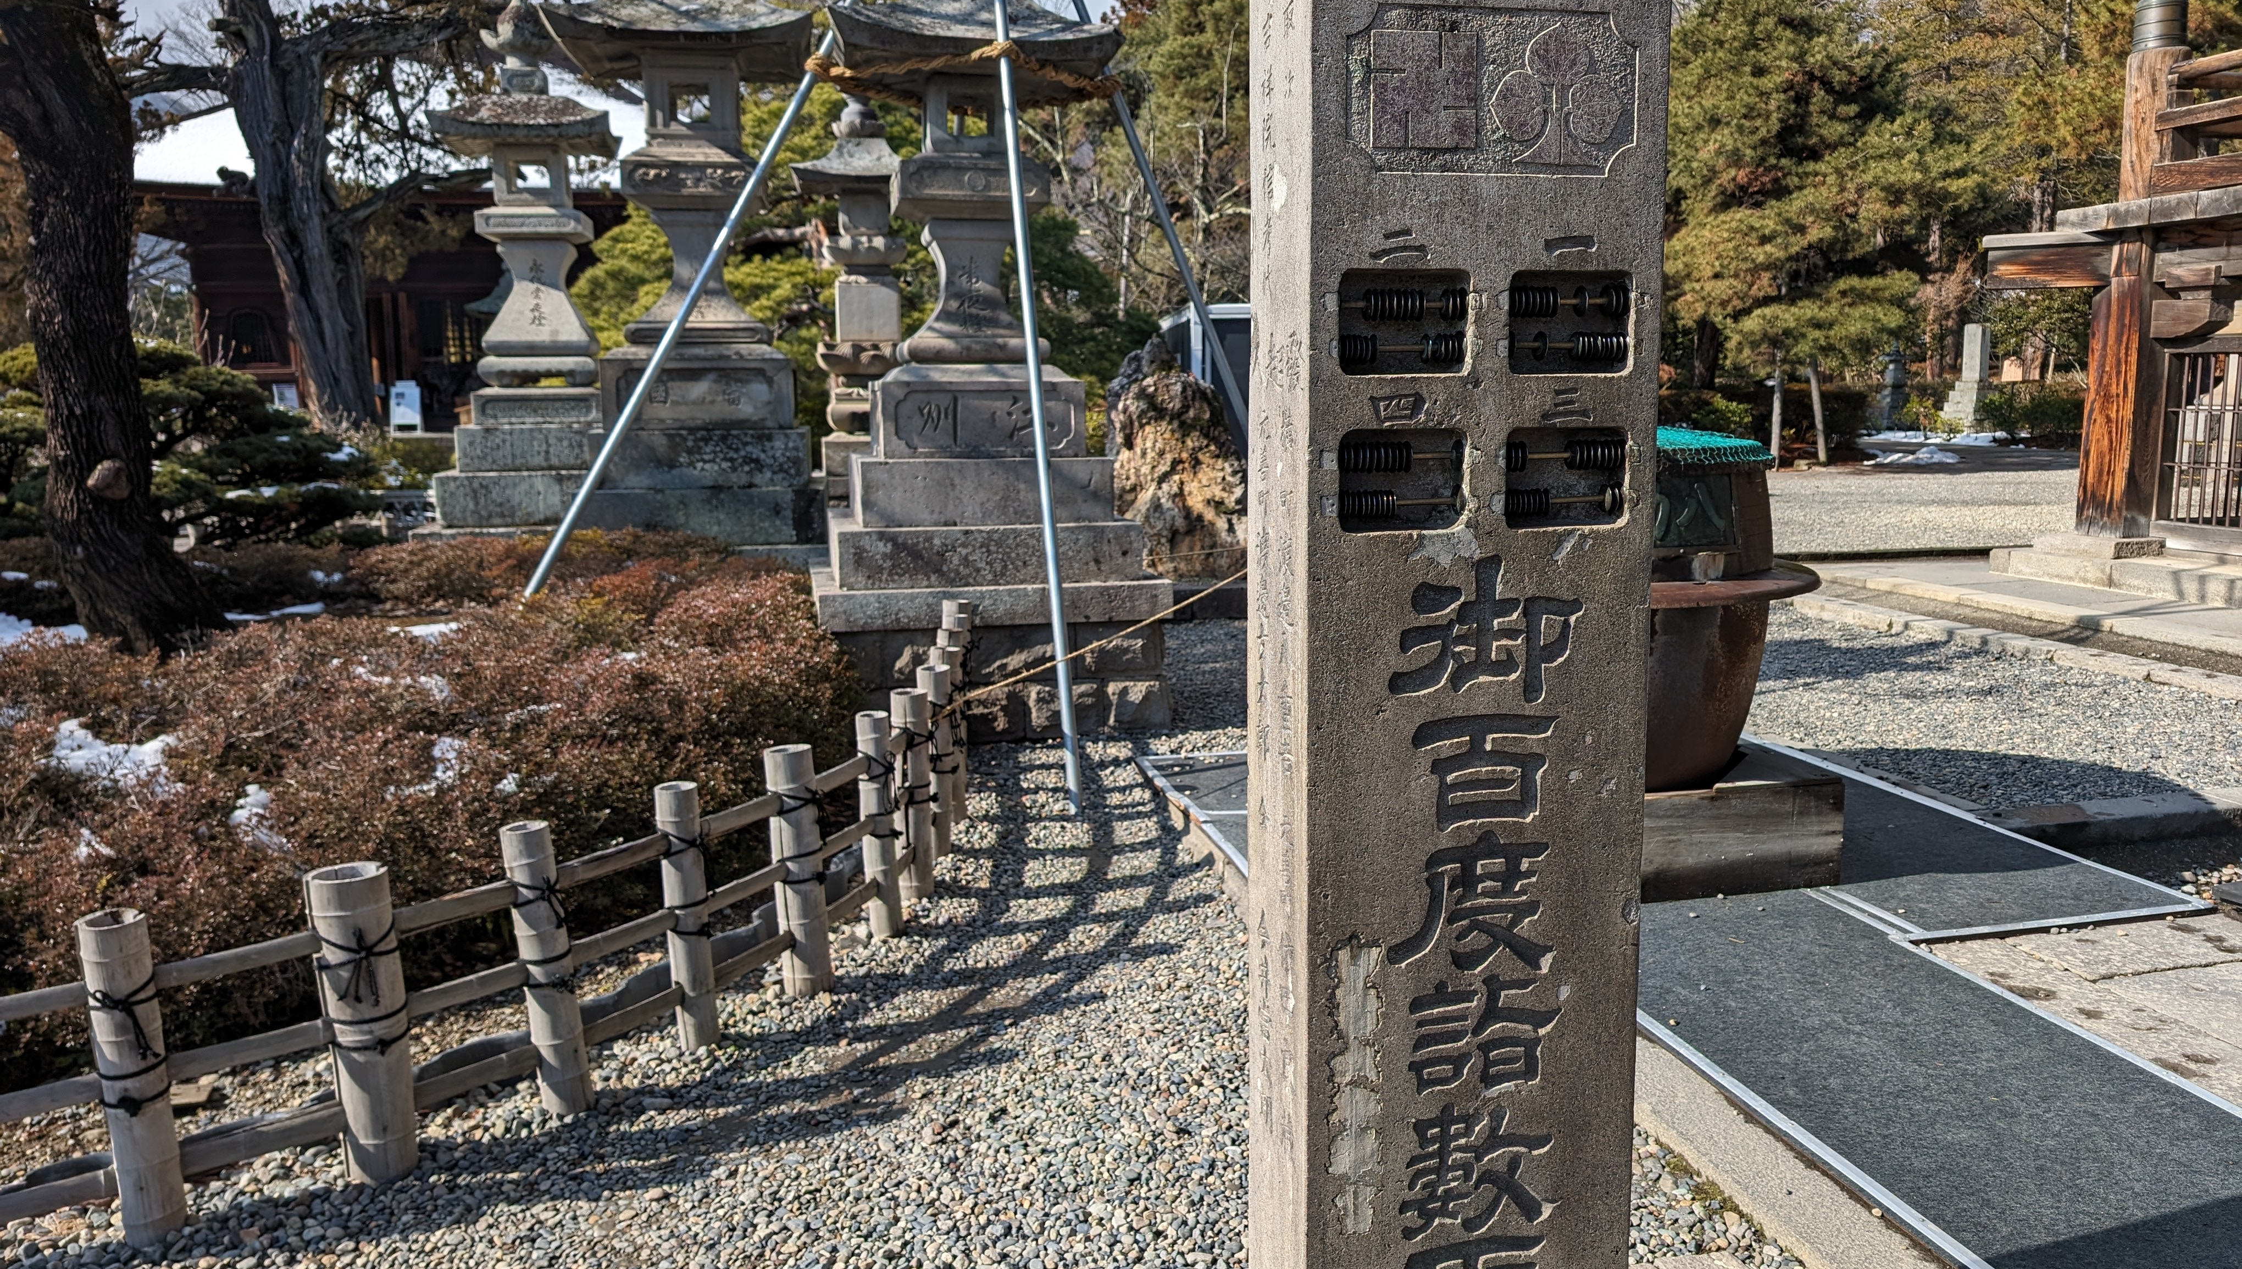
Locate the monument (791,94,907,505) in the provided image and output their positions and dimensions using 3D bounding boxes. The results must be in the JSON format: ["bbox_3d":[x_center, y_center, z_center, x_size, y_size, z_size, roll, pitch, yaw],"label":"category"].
[{"bbox_3d":[-1.666,-2.100,9.868,0.740,2.549,0.740,-2,9,-13],"label":"monument"}]

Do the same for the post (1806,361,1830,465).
[{"bbox_3d":[10.307,-3.287,23.000,0.120,1.600,0.120,-7,9,25],"label":"post"}]

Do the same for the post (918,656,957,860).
[{"bbox_3d":[-0.579,0.406,4.940,0.103,0.605,0.103,-1,9,6],"label":"post"}]

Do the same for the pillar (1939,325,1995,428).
[{"bbox_3d":[18.591,-5.605,34.000,0.900,2.400,1.000,-5,9,-25],"label":"pillar"}]

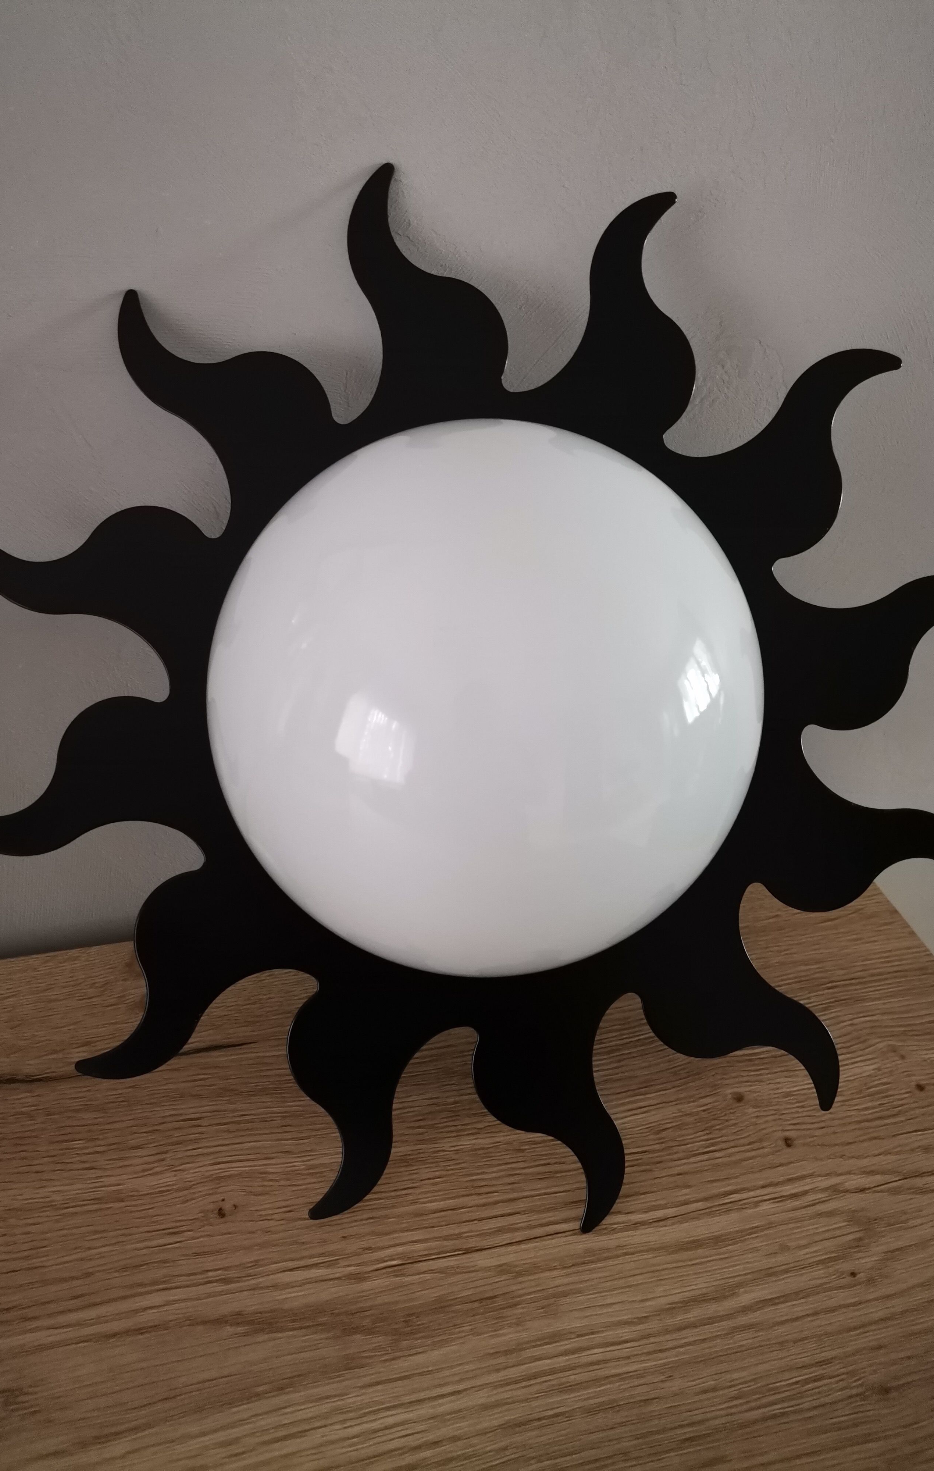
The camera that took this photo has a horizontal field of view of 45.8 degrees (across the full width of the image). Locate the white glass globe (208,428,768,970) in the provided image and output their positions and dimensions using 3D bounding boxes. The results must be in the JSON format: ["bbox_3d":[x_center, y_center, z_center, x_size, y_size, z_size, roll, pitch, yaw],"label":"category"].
[{"bbox_3d":[0.012,-0.014,0.476,0.260,0.260,0.088,0,3,-3],"label":"white glass globe"}]

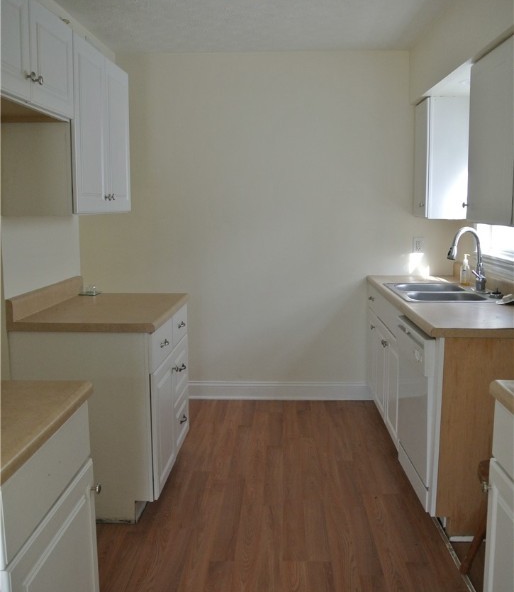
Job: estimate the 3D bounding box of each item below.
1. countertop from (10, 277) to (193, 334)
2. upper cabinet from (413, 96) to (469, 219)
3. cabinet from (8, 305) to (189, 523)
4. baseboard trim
[{"bbox_3d":[-0.740,0.027,3.239,0.647,0.143,0.965,0,8,3],"label":"countertop"},{"bbox_3d":[1.250,-0.898,4.224,0.329,0.757,0.410,0,8,3],"label":"upper cabinet"},{"bbox_3d":[-0.740,0.528,3.300,0.640,0.868,0.940,0,8,3],"label":"cabinet"},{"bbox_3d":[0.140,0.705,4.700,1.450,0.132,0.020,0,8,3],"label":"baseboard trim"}]

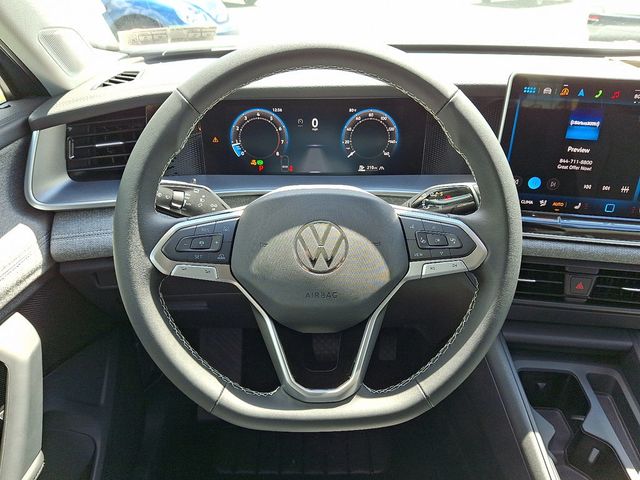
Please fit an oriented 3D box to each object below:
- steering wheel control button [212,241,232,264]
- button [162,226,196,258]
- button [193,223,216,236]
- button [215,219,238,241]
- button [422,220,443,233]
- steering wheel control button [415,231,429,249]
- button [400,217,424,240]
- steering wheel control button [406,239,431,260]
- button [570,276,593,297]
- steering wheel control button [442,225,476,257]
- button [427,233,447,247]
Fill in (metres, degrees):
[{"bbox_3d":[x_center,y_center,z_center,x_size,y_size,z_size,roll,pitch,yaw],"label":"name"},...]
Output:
[{"bbox_3d":[-0.091,0.012,0.435,0.018,0.022,0.007,1,-4,-8],"label":"steering wheel control button"},{"bbox_3d":[-0.130,0.003,0.430,0.029,0.029,0.007,1,-4,-8],"label":"button"},{"bbox_3d":[-0.107,-0.010,0.434,0.019,0.013,0.007,1,-4,-8],"label":"button"},{"bbox_3d":[-0.088,-0.010,0.437,0.021,0.020,0.007,1,-4,-8],"label":"button"},{"bbox_3d":[0.105,-0.012,0.434,0.018,0.011,0.007,-1,-4,8],"label":"button"},{"bbox_3d":[0.095,0.000,0.435,0.012,0.016,0.007,-1,-4,8],"label":"steering wheel control button"},{"bbox_3d":[0.086,-0.012,0.437,0.020,0.020,0.007,-1,-4,8],"label":"button"},{"bbox_3d":[0.092,0.009,0.435,0.021,0.020,0.007,-1,-4,8],"label":"steering wheel control button"},{"bbox_3d":[0.367,0.064,0.654,0.031,0.029,0.010,3,16,6],"label":"button"},{"bbox_3d":[0.129,0.001,0.430,0.029,0.029,0.007,-1,-4,8],"label":"steering wheel control button"},{"bbox_3d":[0.110,0.000,0.433,0.019,0.013,0.007,-1,-4,8],"label":"button"}]

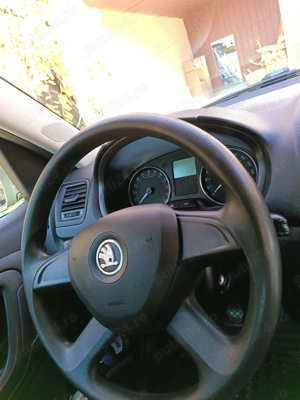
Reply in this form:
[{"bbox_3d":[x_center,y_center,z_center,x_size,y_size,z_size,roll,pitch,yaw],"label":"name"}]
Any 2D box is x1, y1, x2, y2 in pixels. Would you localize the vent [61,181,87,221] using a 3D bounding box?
[{"bbox_3d":[-0.166,0.004,0.627,0.071,0.085,0.030,-8,-16,30],"label":"vent"}]

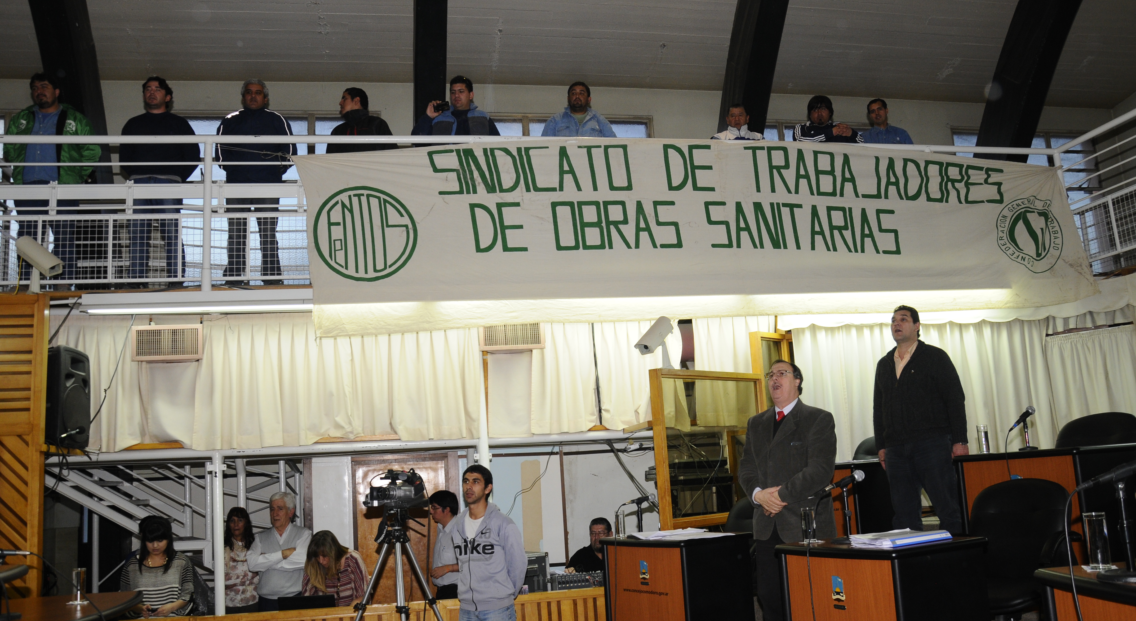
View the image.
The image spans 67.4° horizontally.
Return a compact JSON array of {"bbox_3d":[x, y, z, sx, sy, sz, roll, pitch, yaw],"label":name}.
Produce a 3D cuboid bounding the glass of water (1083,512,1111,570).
[{"bbox_3d":[1.490,0.650,2.395,0.057,0.146,0.057,-9,-11,30],"label":"glass of water"}]

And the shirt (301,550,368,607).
[{"bbox_3d":[-1.684,1.979,6.150,0.500,0.520,0.360,-3,-9,-3],"label":"shirt"}]

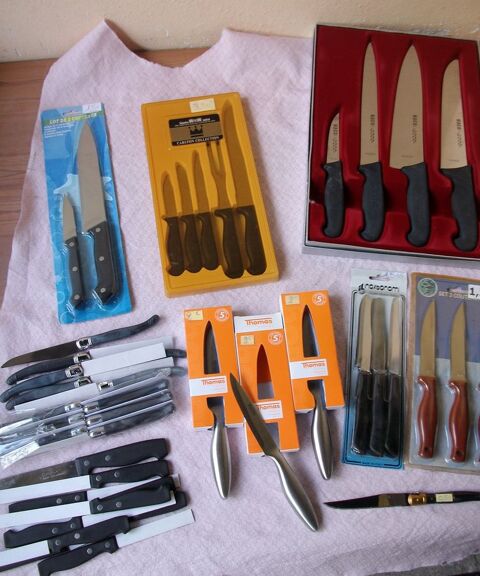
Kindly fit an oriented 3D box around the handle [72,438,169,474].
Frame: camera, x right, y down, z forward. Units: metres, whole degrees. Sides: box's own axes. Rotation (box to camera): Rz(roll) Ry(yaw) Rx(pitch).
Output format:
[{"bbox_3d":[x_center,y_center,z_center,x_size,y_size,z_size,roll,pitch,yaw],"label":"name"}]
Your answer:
[{"bbox_3d":[-0.146,0.214,0.751,0.120,0.016,0.029,-11,70,-6],"label":"handle"}]

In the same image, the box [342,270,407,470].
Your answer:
[{"bbox_3d":[0.188,0.099,0.806,0.080,0.020,0.275,7,69,1],"label":"box"}]

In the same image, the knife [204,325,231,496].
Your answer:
[{"bbox_3d":[-0.030,0.154,0.776,0.027,0.020,0.234,-4,69,-3],"label":"knife"}]

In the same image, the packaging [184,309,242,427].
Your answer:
[{"bbox_3d":[-0.035,0.106,0.795,0.065,0.022,0.160,-5,69,-4],"label":"packaging"}]

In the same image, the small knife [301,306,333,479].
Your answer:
[{"bbox_3d":[0.100,0.133,0.788,0.024,0.020,0.233,-4,69,-3],"label":"small knife"}]

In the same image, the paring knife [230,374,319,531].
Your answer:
[{"bbox_3d":[0.043,0.206,0.753,0.024,0.019,0.221,-27,77,-11],"label":"paring knife"}]

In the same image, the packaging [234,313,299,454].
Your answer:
[{"bbox_3d":[0.034,0.125,0.790,0.065,0.022,0.184,-5,69,-4],"label":"packaging"}]

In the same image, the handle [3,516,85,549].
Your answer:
[{"bbox_3d":[-0.235,0.295,0.714,0.093,0.015,0.024,-7,70,-4],"label":"handle"}]

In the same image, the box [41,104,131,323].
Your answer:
[{"bbox_3d":[-0.234,-0.126,0.876,0.099,0.024,0.358,-10,70,-5],"label":"box"}]

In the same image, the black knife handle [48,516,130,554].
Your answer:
[{"bbox_3d":[-0.180,0.298,0.713,0.095,0.015,0.024,-16,71,-8],"label":"black knife handle"}]

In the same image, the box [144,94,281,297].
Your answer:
[{"bbox_3d":[-0.051,-0.148,0.887,0.157,0.030,0.315,-9,70,-5],"label":"box"}]

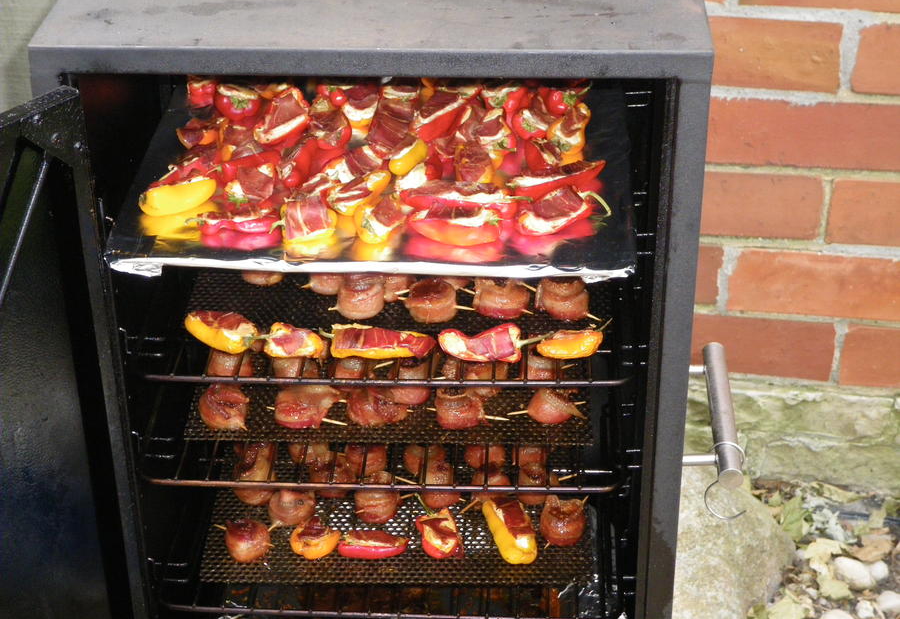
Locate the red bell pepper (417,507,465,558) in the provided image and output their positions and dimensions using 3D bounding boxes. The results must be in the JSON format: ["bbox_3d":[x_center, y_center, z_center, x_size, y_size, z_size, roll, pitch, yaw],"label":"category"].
[{"bbox_3d":[-0.008,0.186,1.422,0.037,0.026,0.047,-4,32,-6],"label":"red bell pepper"}]

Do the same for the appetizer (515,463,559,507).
[{"bbox_3d":[0.075,0.148,1.451,0.036,0.030,0.033,1,32,3],"label":"appetizer"}]

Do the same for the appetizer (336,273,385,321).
[{"bbox_3d":[-0.065,-0.010,1.260,0.034,0.034,0.034,1,33,3],"label":"appetizer"}]

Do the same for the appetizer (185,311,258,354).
[{"bbox_3d":[-0.167,0.017,1.254,0.054,0.024,0.027,12,34,20],"label":"appetizer"}]

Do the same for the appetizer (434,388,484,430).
[{"bbox_3d":[0.007,0.076,1.325,0.036,0.031,0.035,1,32,3],"label":"appetizer"}]

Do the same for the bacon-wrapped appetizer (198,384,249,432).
[{"bbox_3d":[-0.176,0.074,1.331,0.038,0.032,0.036,1,32,3],"label":"bacon-wrapped appetizer"}]

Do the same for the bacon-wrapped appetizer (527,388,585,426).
[{"bbox_3d":[0.080,0.073,1.303,0.043,0.034,0.036,1,33,3],"label":"bacon-wrapped appetizer"}]

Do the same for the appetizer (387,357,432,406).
[{"bbox_3d":[-0.032,0.057,1.355,0.035,0.033,0.034,1,32,3],"label":"appetizer"}]

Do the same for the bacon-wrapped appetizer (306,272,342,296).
[{"bbox_3d":[-0.093,-0.027,1.344,0.033,0.028,0.033,1,32,3],"label":"bacon-wrapped appetizer"}]

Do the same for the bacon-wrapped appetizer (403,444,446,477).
[{"bbox_3d":[-0.022,0.128,1.487,0.037,0.029,0.031,1,32,3],"label":"bacon-wrapped appetizer"}]

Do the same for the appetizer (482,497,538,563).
[{"bbox_3d":[0.050,0.183,1.422,0.039,0.029,0.075,-8,32,-11],"label":"appetizer"}]

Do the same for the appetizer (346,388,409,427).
[{"bbox_3d":[-0.055,0.074,1.305,0.048,0.034,0.038,1,33,3],"label":"appetizer"}]

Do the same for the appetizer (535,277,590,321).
[{"bbox_3d":[0.082,-0.009,1.255,0.042,0.034,0.036,1,33,3],"label":"appetizer"}]

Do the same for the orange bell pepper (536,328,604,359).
[{"bbox_3d":[0.085,0.024,1.215,0.049,0.022,0.026,1,33,3],"label":"orange bell pepper"}]

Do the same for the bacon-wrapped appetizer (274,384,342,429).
[{"bbox_3d":[-0.109,0.072,1.309,0.050,0.034,0.038,1,33,3],"label":"bacon-wrapped appetizer"}]

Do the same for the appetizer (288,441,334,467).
[{"bbox_3d":[-0.121,0.119,1.503,0.040,0.030,0.033,1,32,3],"label":"appetizer"}]

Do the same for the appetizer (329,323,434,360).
[{"bbox_3d":[-0.048,0.023,1.218,0.077,0.024,0.034,1,33,3],"label":"appetizer"}]

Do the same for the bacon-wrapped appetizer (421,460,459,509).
[{"bbox_3d":[-0.010,0.145,1.427,0.034,0.036,0.034,1,33,3],"label":"bacon-wrapped appetizer"}]

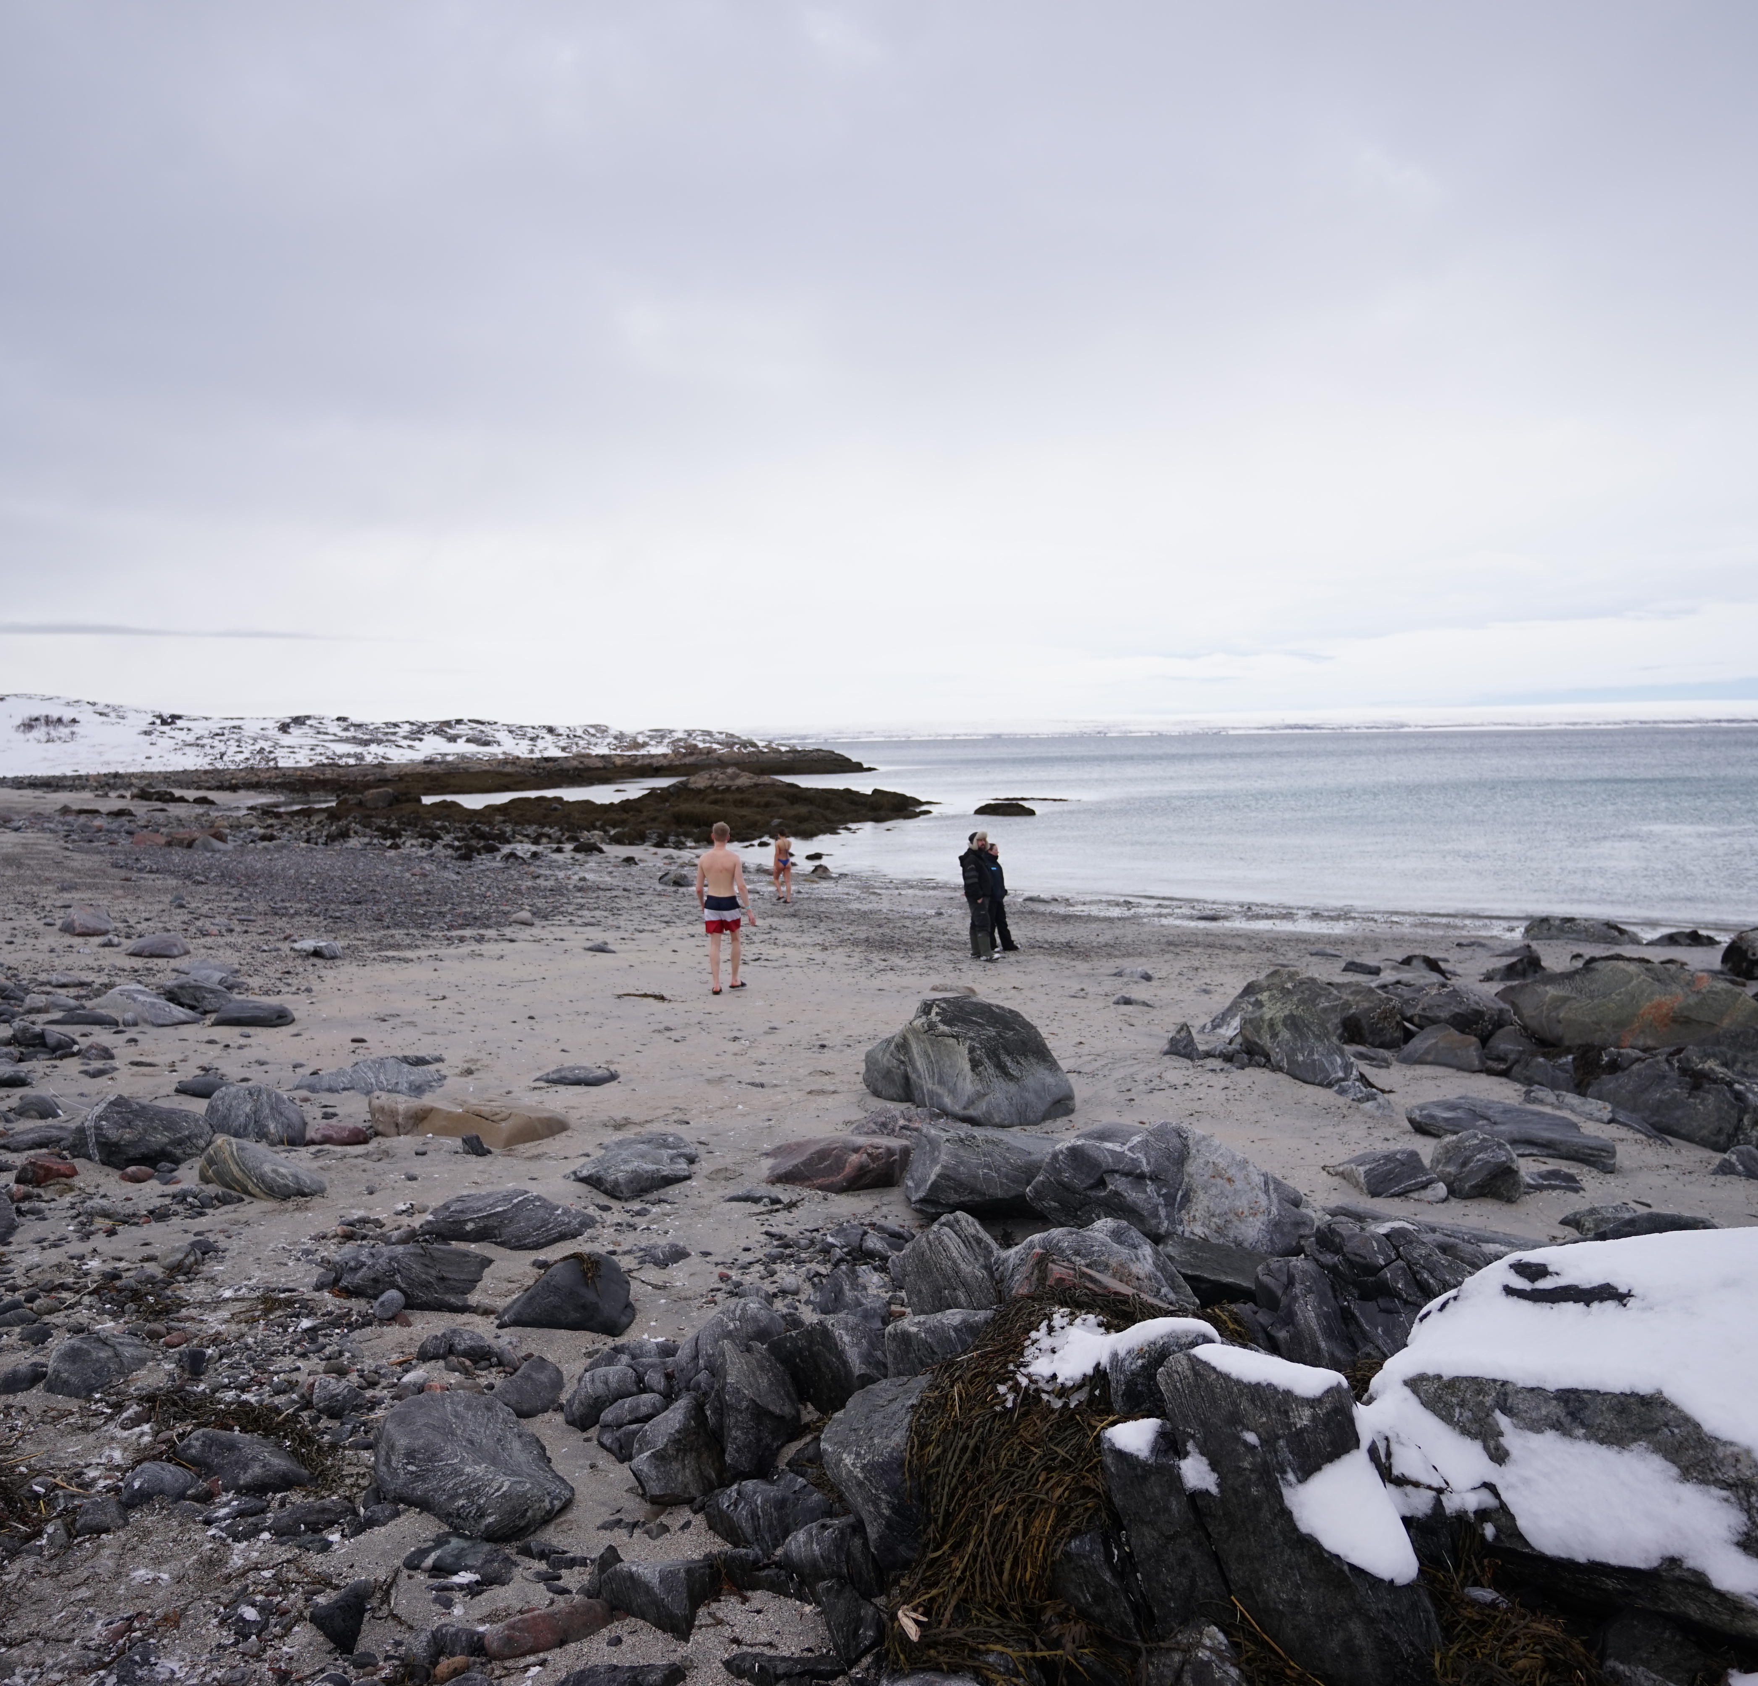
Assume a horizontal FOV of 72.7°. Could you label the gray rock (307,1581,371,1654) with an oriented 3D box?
[{"bbox_3d":[-1.183,1.695,2.617,0.125,0.121,0.106,-3,5,-22],"label":"gray rock"}]

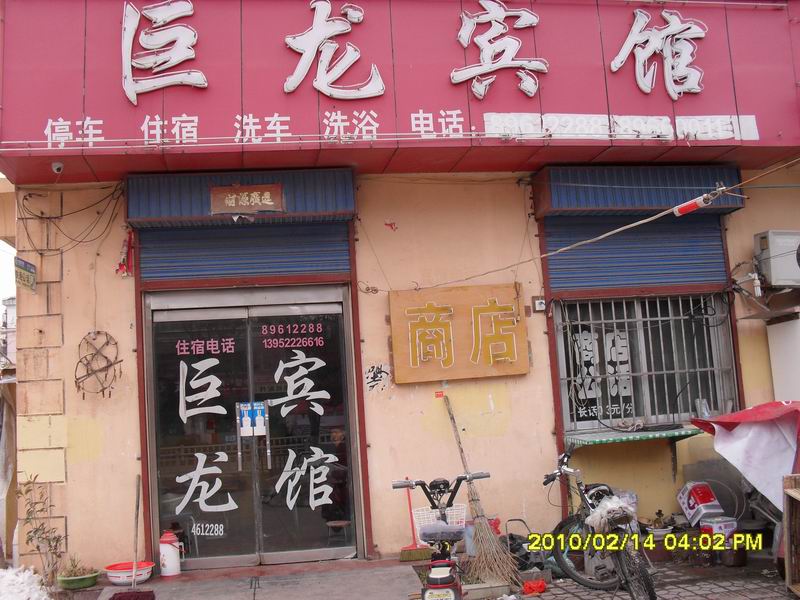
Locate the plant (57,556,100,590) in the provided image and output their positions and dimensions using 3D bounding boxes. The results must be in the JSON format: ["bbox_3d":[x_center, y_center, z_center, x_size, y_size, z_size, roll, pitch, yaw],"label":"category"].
[{"bbox_3d":[-2.621,2.219,6.583,0.340,0.230,0.320,-3,-6,-7],"label":"plant"}]

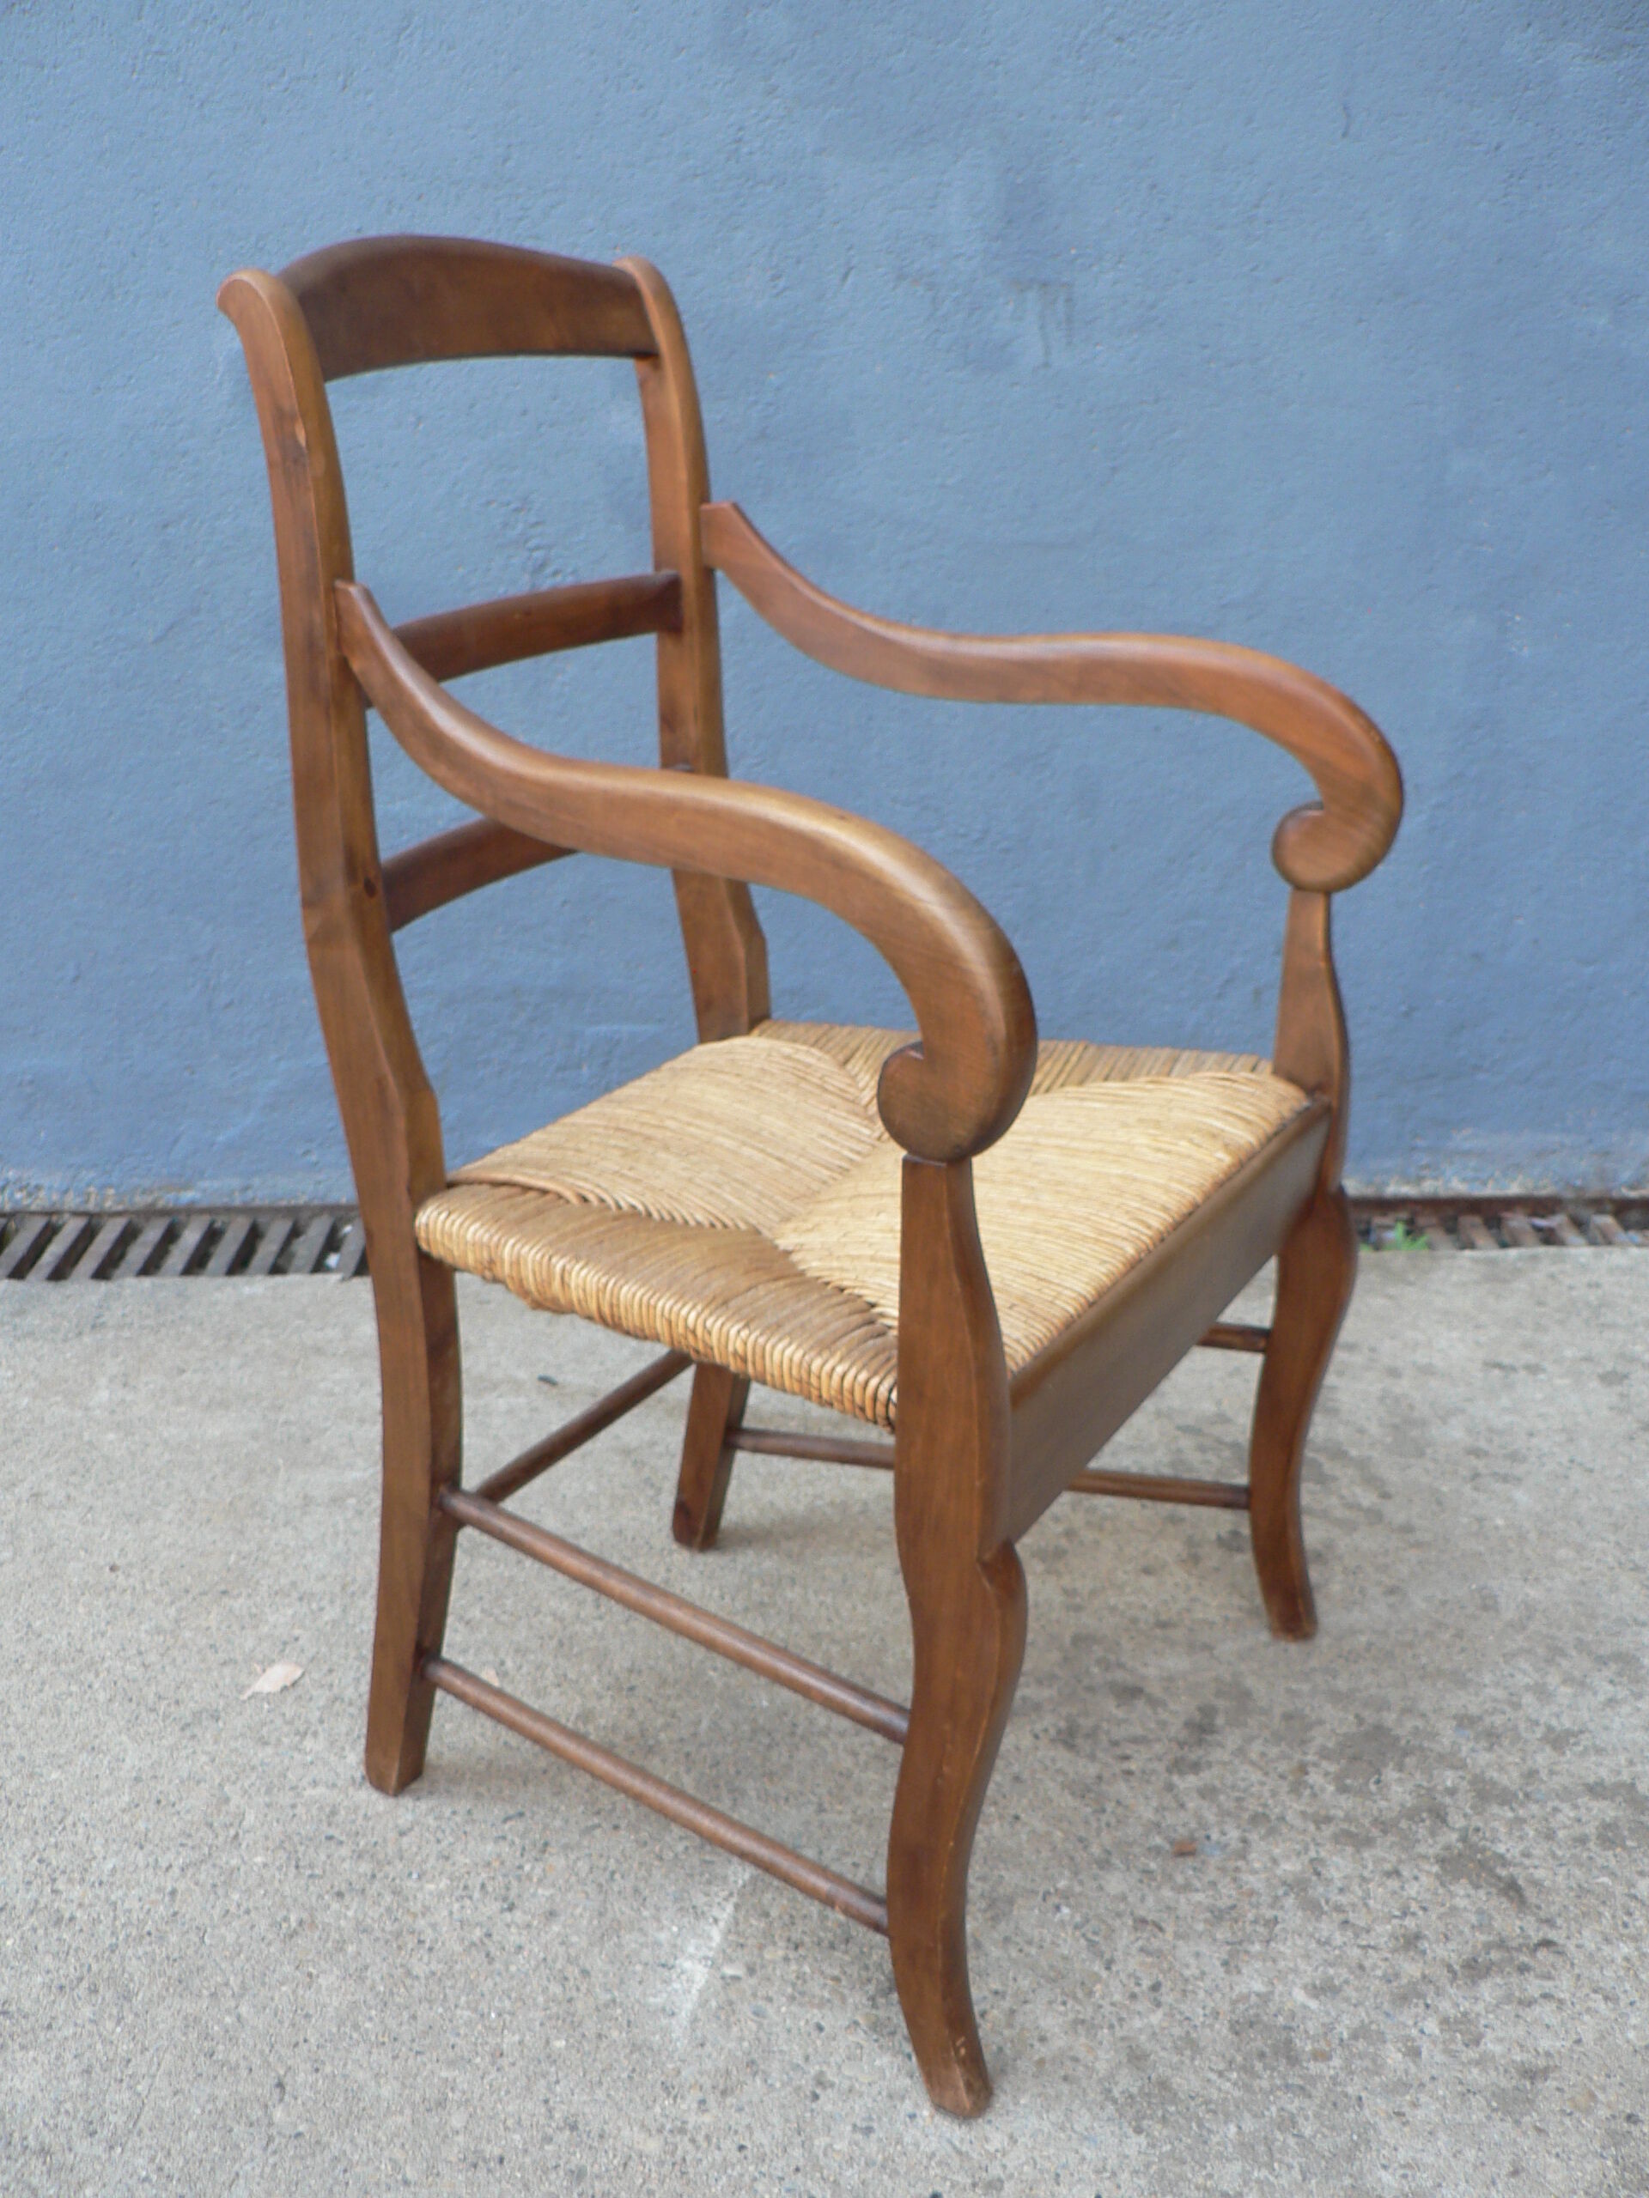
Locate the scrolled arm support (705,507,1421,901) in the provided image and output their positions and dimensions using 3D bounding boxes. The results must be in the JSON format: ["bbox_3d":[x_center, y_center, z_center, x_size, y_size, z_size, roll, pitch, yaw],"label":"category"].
[{"bbox_3d":[0.143,-0.264,1.488,0.452,0.247,0.037,4,21,20],"label":"scrolled arm support"}]

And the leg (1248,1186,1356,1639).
[{"bbox_3d":[0.333,0.226,1.598,0.063,0.345,0.033,9,23,30],"label":"leg"}]

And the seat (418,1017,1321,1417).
[{"bbox_3d":[0.015,0.039,1.409,0.428,0.046,0.538,9,23,30],"label":"seat"}]

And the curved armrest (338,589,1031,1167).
[{"bbox_3d":[-0.086,-0.126,1.132,0.452,0.247,0.037,14,26,40],"label":"curved armrest"}]

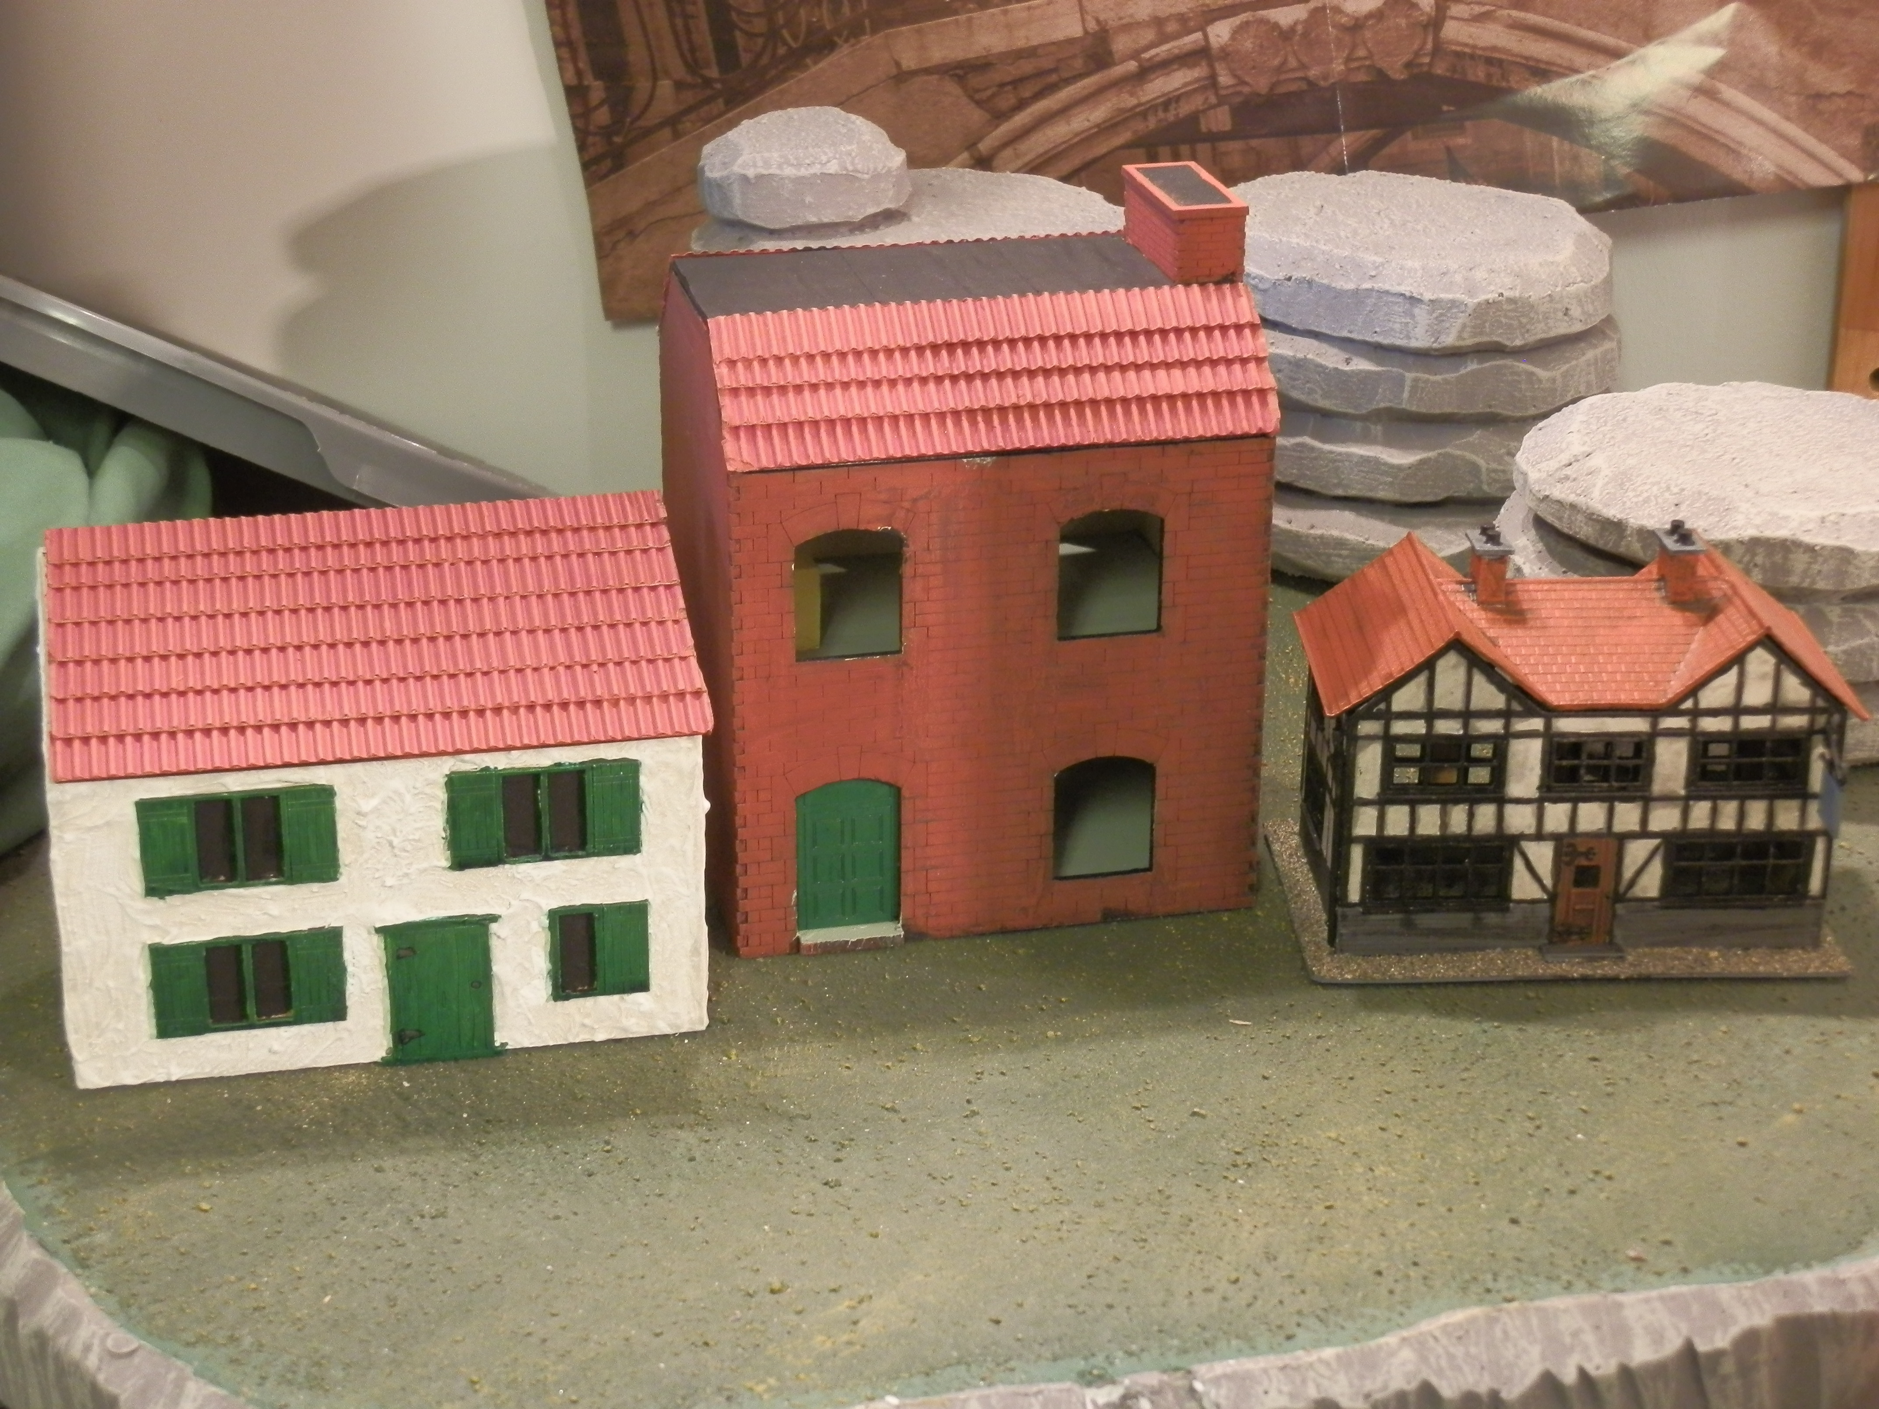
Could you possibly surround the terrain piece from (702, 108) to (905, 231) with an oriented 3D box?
[{"bbox_3d":[-0.041,-0.165,1.013,0.065,0.026,0.054,-2,22,-5],"label":"terrain piece"}]

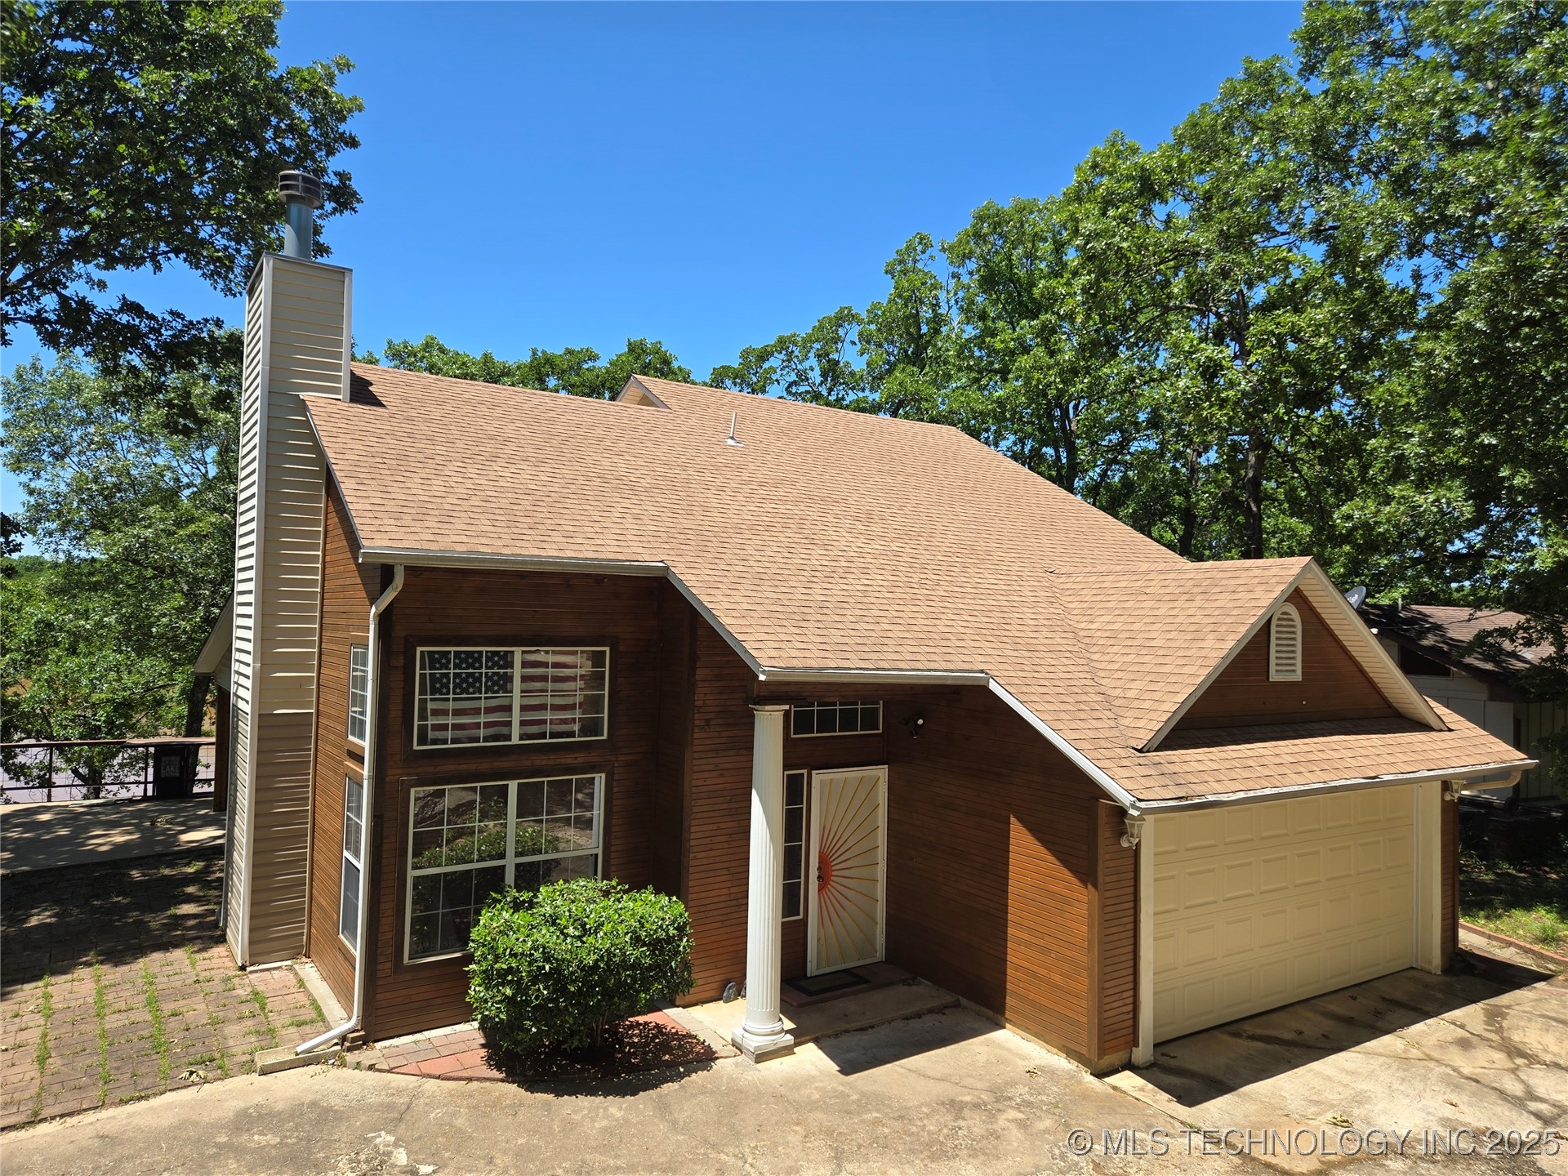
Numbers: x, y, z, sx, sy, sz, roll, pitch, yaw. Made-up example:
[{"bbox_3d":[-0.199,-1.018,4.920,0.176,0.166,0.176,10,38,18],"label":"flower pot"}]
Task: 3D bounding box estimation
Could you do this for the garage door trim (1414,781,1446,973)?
[{"bbox_3d":[7.322,3.253,11.814,0.242,2.161,0.212,2,-3,-32],"label":"garage door trim"}]

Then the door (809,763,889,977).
[{"bbox_3d":[0.674,2.939,10.942,0.985,2.070,0.070,2,-3,-32],"label":"door"}]

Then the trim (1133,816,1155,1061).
[{"bbox_3d":[3.152,3.069,9.122,0.207,2.141,0.162,2,-3,-32],"label":"trim"}]

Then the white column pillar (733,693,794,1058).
[{"bbox_3d":[-0.147,2.521,9.072,0.394,2.959,0.394,2,-3,-32],"label":"white column pillar"}]

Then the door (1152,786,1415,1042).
[{"bbox_3d":[5.109,3.132,10.529,4.800,2.130,0.100,2,-2,-33],"label":"door"}]

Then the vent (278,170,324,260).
[{"bbox_3d":[-5.563,-4.222,11.969,0.485,1.170,0.485,2,-3,-32],"label":"vent"}]

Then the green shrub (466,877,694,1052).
[{"bbox_3d":[-1.732,3.230,8.904,1.757,1.406,1.555,2,-3,-32],"label":"green shrub"}]

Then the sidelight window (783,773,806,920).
[{"bbox_3d":[0.099,2.608,10.560,0.275,1.500,0.081,2,-3,-32],"label":"sidelight window"}]

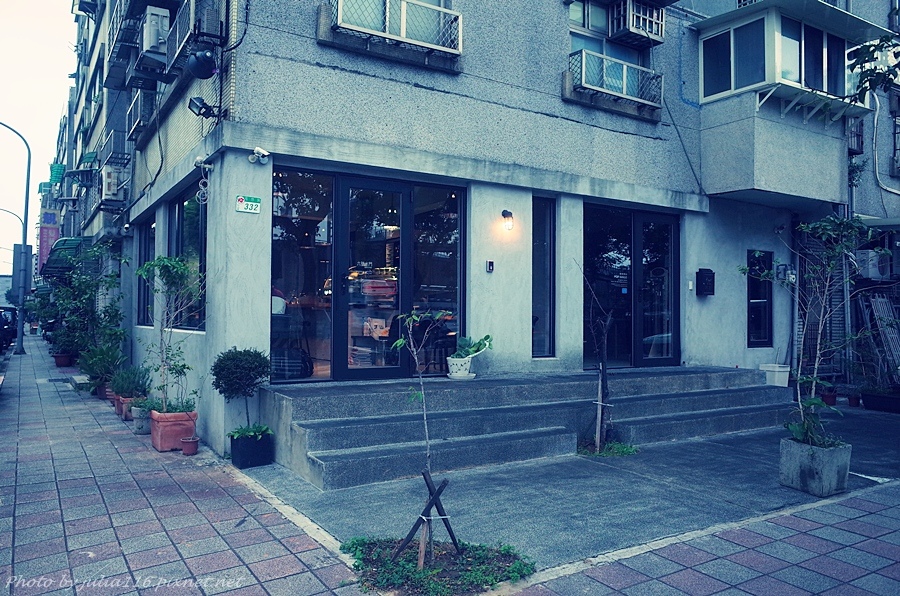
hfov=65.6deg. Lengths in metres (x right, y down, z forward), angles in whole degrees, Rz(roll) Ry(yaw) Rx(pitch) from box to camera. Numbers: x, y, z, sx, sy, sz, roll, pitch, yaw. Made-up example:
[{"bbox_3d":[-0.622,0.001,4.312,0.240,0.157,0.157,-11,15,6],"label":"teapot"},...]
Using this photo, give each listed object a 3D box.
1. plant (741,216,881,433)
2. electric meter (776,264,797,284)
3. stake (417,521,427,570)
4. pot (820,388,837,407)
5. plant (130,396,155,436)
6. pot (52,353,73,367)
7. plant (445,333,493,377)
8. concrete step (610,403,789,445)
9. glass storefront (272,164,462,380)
[{"bbox_3d":[3.140,0.273,6.050,1.120,1.880,0.950,0,-2,27],"label":"plant"},{"bbox_3d":[6.023,-0.421,12.503,0.290,0.320,0.160,1,-2,-32],"label":"electric meter"},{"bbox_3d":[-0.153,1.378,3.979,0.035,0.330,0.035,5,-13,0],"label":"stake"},{"bbox_3d":[6.232,1.638,11.500,0.260,0.280,0.260,0,-2,28],"label":"pot"},{"bbox_3d":[-3.732,1.425,8.483,0.300,0.441,0.300,1,-2,-32],"label":"plant"},{"bbox_3d":[-9.716,1.543,17.585,0.507,0.348,0.507,1,-1,-31],"label":"pot"},{"bbox_3d":[0.241,0.733,8.772,0.540,0.536,0.380,1,-2,-32],"label":"plant"},{"bbox_3d":[3.320,1.510,8.473,3.480,0.222,0.406,1,-1,-31],"label":"concrete step"},{"bbox_3d":[-0.853,-0.232,8.171,2.477,2.363,0.116,1,-1,-31],"label":"glass storefront"}]

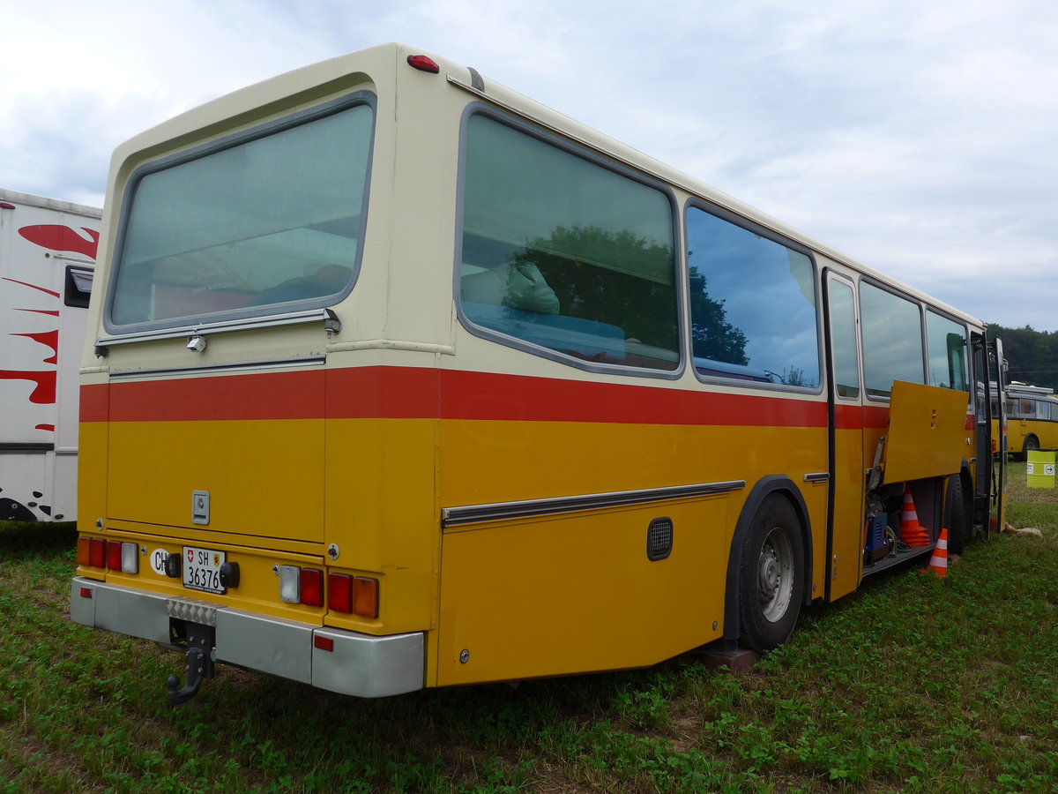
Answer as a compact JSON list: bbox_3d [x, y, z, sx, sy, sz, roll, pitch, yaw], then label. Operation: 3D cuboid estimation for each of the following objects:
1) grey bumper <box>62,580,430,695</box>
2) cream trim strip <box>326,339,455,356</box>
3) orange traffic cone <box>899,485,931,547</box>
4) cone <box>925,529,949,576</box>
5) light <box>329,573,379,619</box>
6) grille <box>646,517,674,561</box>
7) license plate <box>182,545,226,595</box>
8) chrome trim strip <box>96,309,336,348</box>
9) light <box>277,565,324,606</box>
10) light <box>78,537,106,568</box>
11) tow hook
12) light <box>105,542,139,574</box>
[{"bbox_3d":[-1.321,0.965,3.748,2.210,0.204,0.220,-2,-3,38],"label":"grey bumper"},{"bbox_3d":[-0.521,-0.178,3.281,0.360,0.038,0.330,-2,-3,38],"label":"cream trim strip"},{"bbox_3d":[3.846,1.186,8.930,0.285,0.630,0.285,1,-3,-22],"label":"orange traffic cone"},{"bbox_3d":[4.074,1.542,8.780,0.272,0.480,0.272,7,-3,-22],"label":"cone"},{"bbox_3d":[-0.609,0.694,3.115,0.243,0.132,0.028,-2,-3,38],"label":"light"},{"bbox_3d":[0.662,0.718,4.479,0.020,0.215,0.265,-2,-3,38],"label":"grille"},{"bbox_3d":[-1.352,0.719,3.686,0.312,0.172,0.020,-2,-3,38],"label":"license plate"},{"bbox_3d":[-1.387,-0.273,3.742,1.690,0.041,0.060,-2,-3,38],"label":"chrome trim strip"},{"bbox_3d":[-0.839,0.702,3.294,0.235,0.132,0.028,-2,-3,38],"label":"light"},{"bbox_3d":[-2.098,0.745,4.272,0.239,0.132,0.028,-2,-3,38],"label":"light"},{"bbox_3d":[-1.415,1.103,3.661,0.180,0.305,0.190,-2,-3,38],"label":"tow hook"},{"bbox_3d":[-1.865,0.737,4.090,0.259,0.132,0.028,-2,-3,38],"label":"light"}]

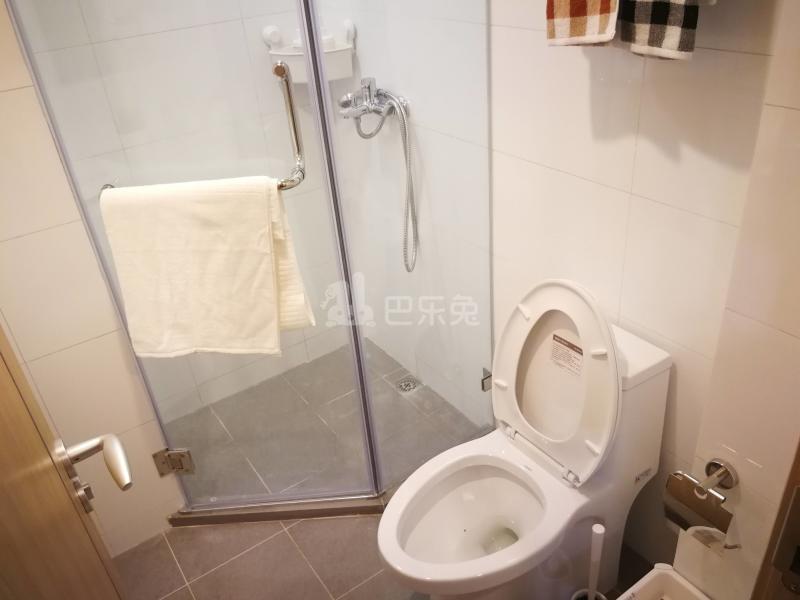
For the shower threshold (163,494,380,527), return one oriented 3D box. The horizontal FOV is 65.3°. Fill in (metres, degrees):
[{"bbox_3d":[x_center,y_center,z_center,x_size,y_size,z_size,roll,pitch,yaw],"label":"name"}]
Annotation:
[{"bbox_3d":[-0.372,0.640,1.927,0.662,0.040,0.072,-4,30,2],"label":"shower threshold"}]

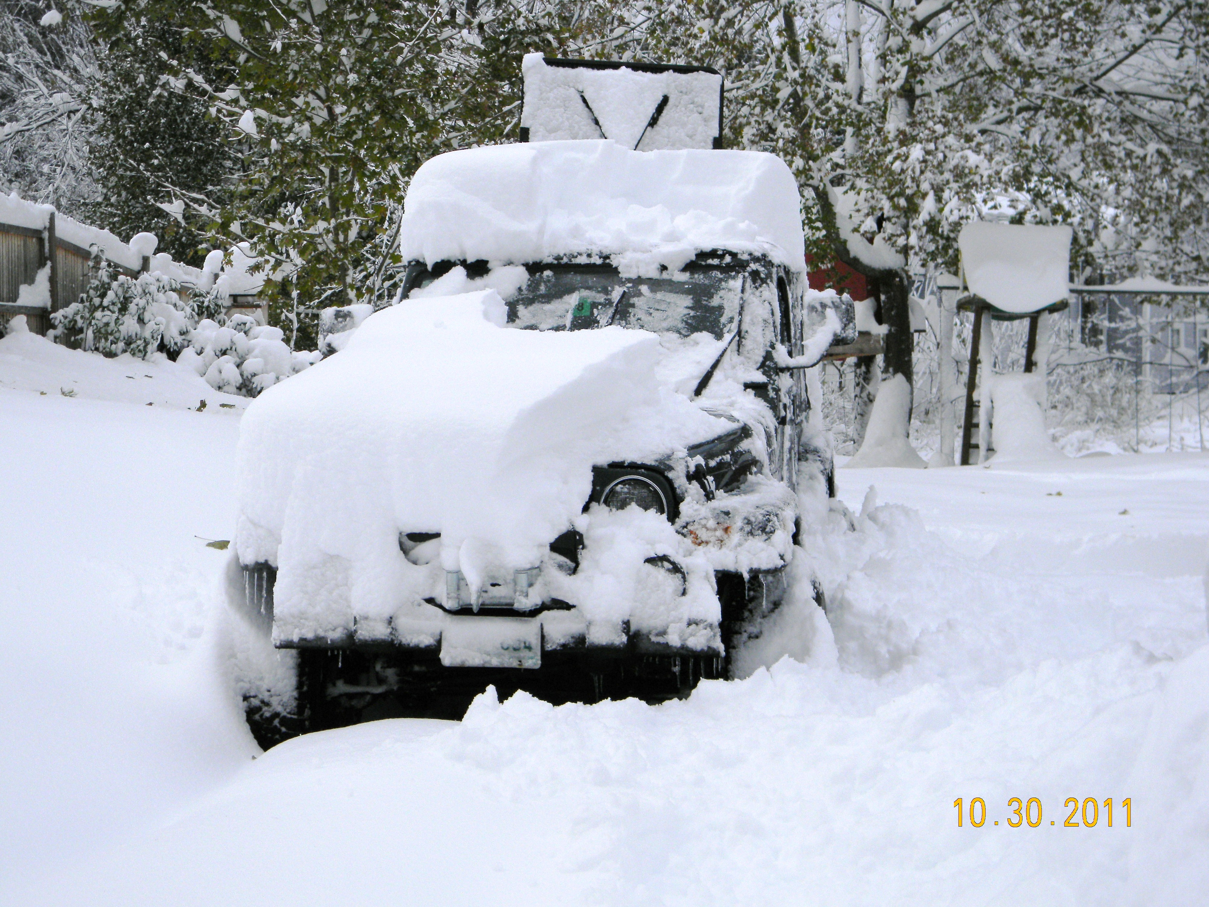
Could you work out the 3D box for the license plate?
[{"bbox_3d":[-0.336,0.562,5.820,0.305,0.153,0.020,1,4,12],"label":"license plate"}]

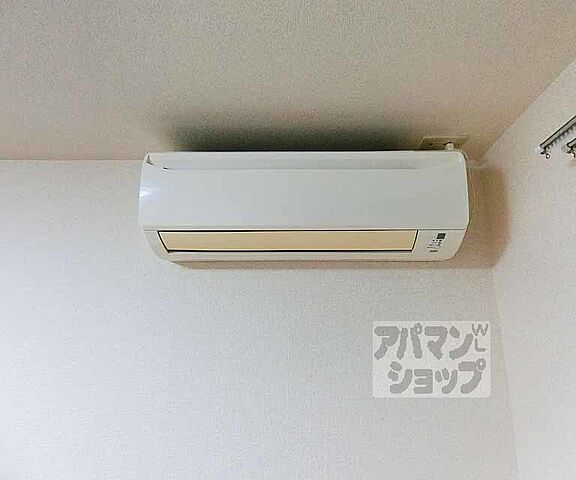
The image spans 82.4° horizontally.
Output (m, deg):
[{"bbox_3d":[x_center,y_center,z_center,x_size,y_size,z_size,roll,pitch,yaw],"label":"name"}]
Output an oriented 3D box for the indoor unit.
[{"bbox_3d":[0.037,-0.078,0.925,0.800,0.265,0.205,0,-15,1],"label":"indoor unit"}]

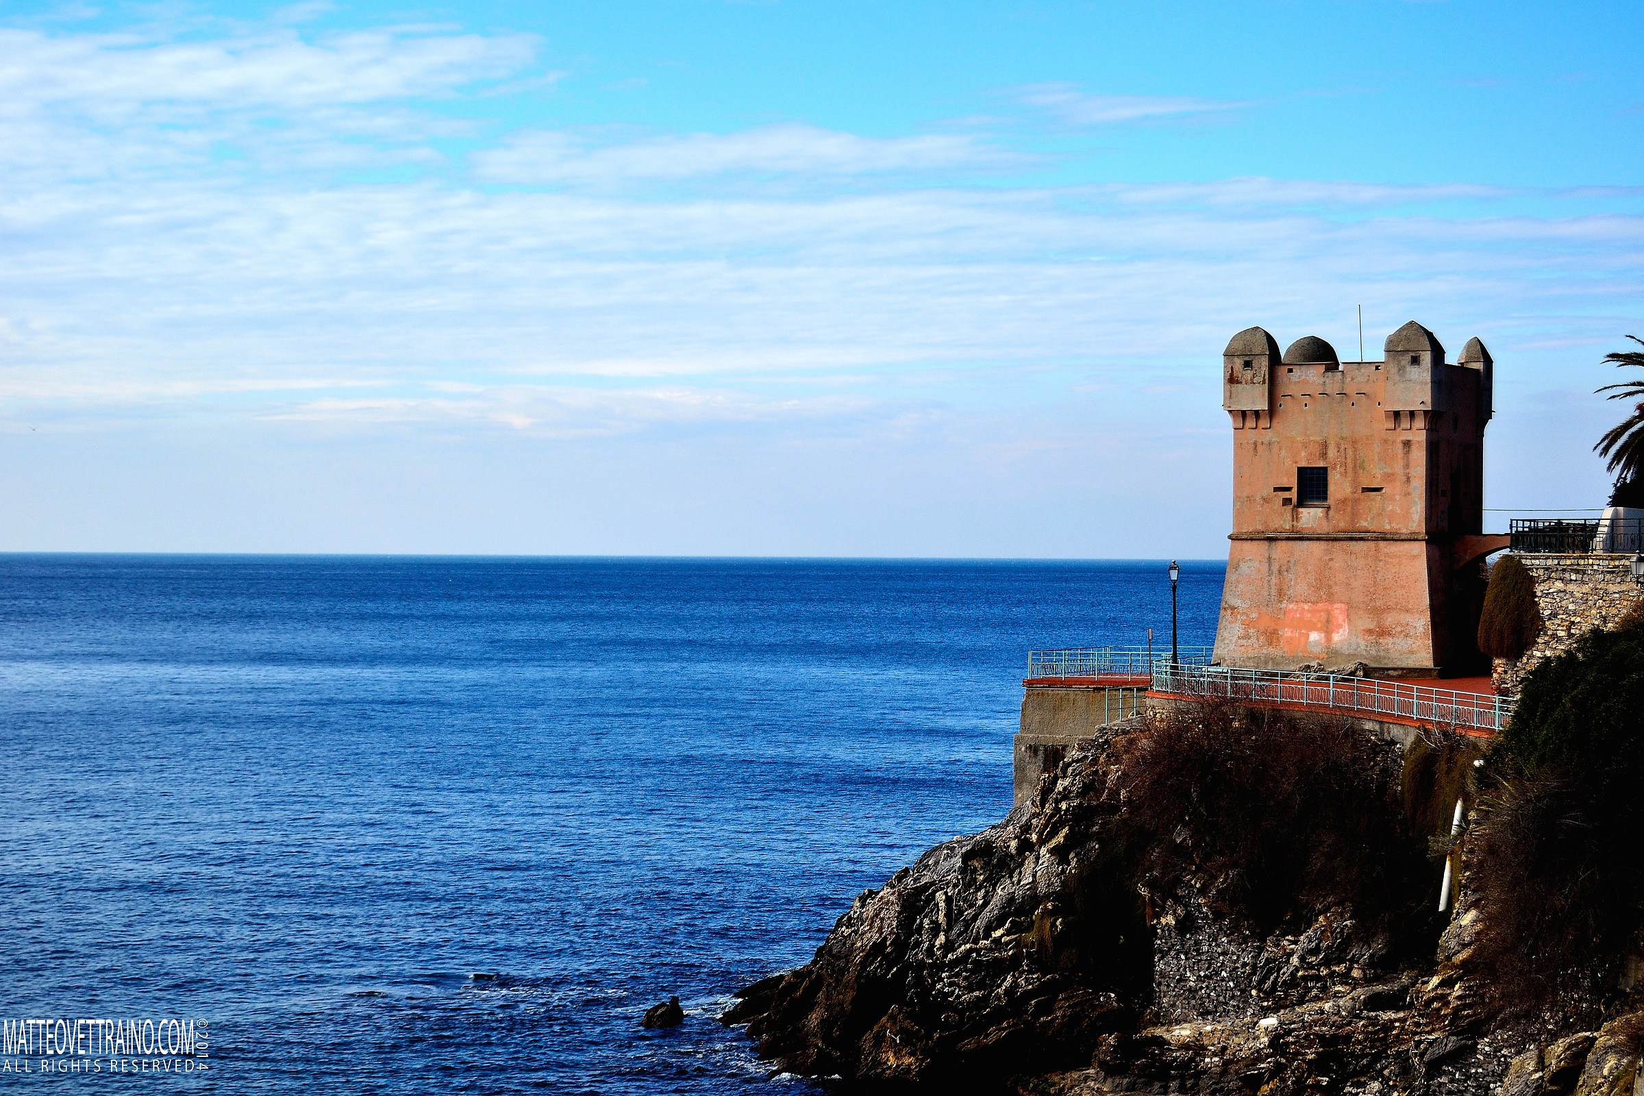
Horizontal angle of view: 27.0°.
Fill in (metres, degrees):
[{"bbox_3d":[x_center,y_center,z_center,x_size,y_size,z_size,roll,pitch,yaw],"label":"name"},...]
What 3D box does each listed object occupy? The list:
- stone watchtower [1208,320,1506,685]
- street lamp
[{"bbox_3d":[20.846,-1.821,132.644,8.763,13.243,9.017,0,0,26],"label":"stone watchtower"},{"bbox_3d":[13.162,2.617,128.000,0.400,4.322,0.400,0,0,26],"label":"street lamp"}]

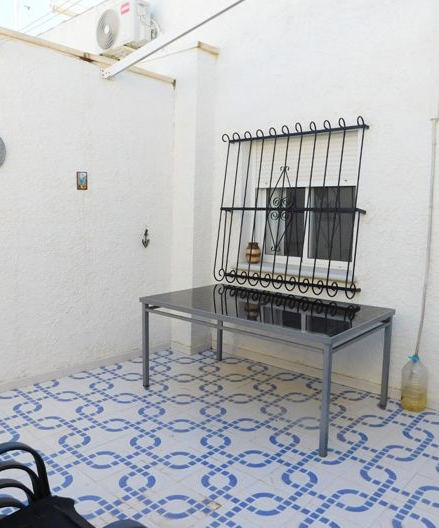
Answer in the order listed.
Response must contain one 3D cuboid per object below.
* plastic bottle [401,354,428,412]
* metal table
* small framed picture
[{"bbox_3d":[1.428,0.870,3.423,0.185,0.405,0.185,7,9,43],"label":"plastic bottle"},{"bbox_3d":[0.323,0.678,3.627,1.681,0.742,1.002,6,9,40],"label":"metal table"},{"bbox_3d":[-1.174,-0.709,4.004,0.017,0.156,0.096,7,9,43],"label":"small framed picture"}]

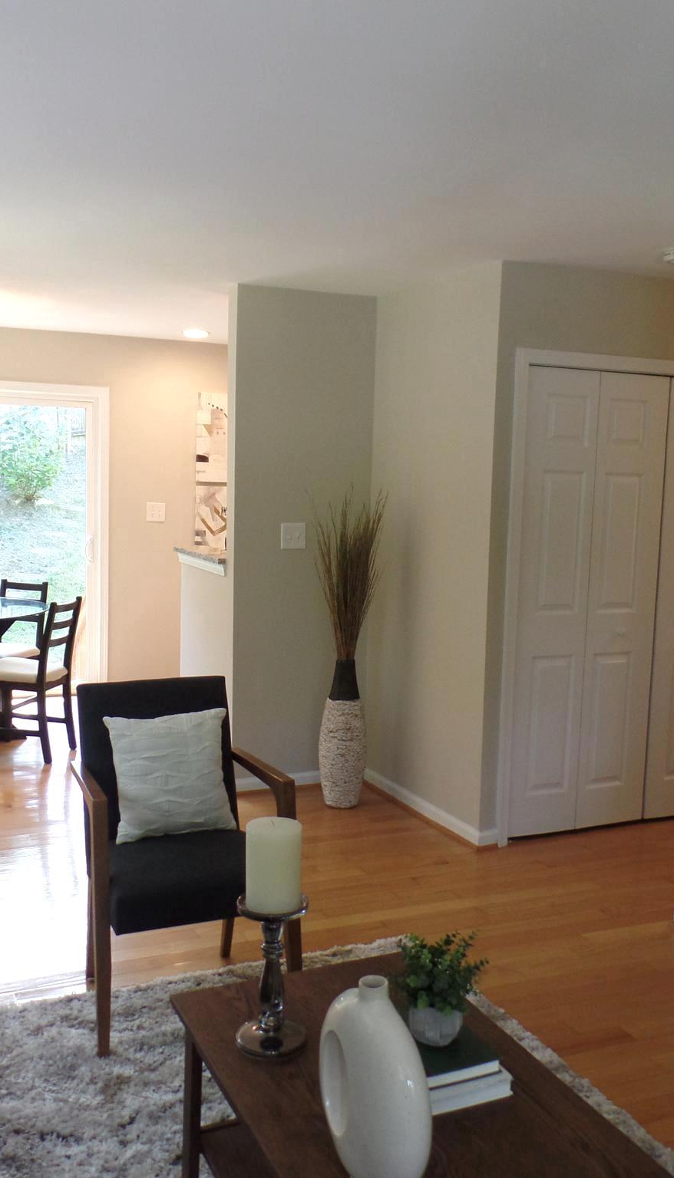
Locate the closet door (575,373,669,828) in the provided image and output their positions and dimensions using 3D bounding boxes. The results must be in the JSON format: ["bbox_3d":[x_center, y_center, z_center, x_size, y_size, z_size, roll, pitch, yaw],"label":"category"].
[{"bbox_3d":[1.267,0.068,4.636,0.380,2.005,0.040,-1,7,-24],"label":"closet door"}]

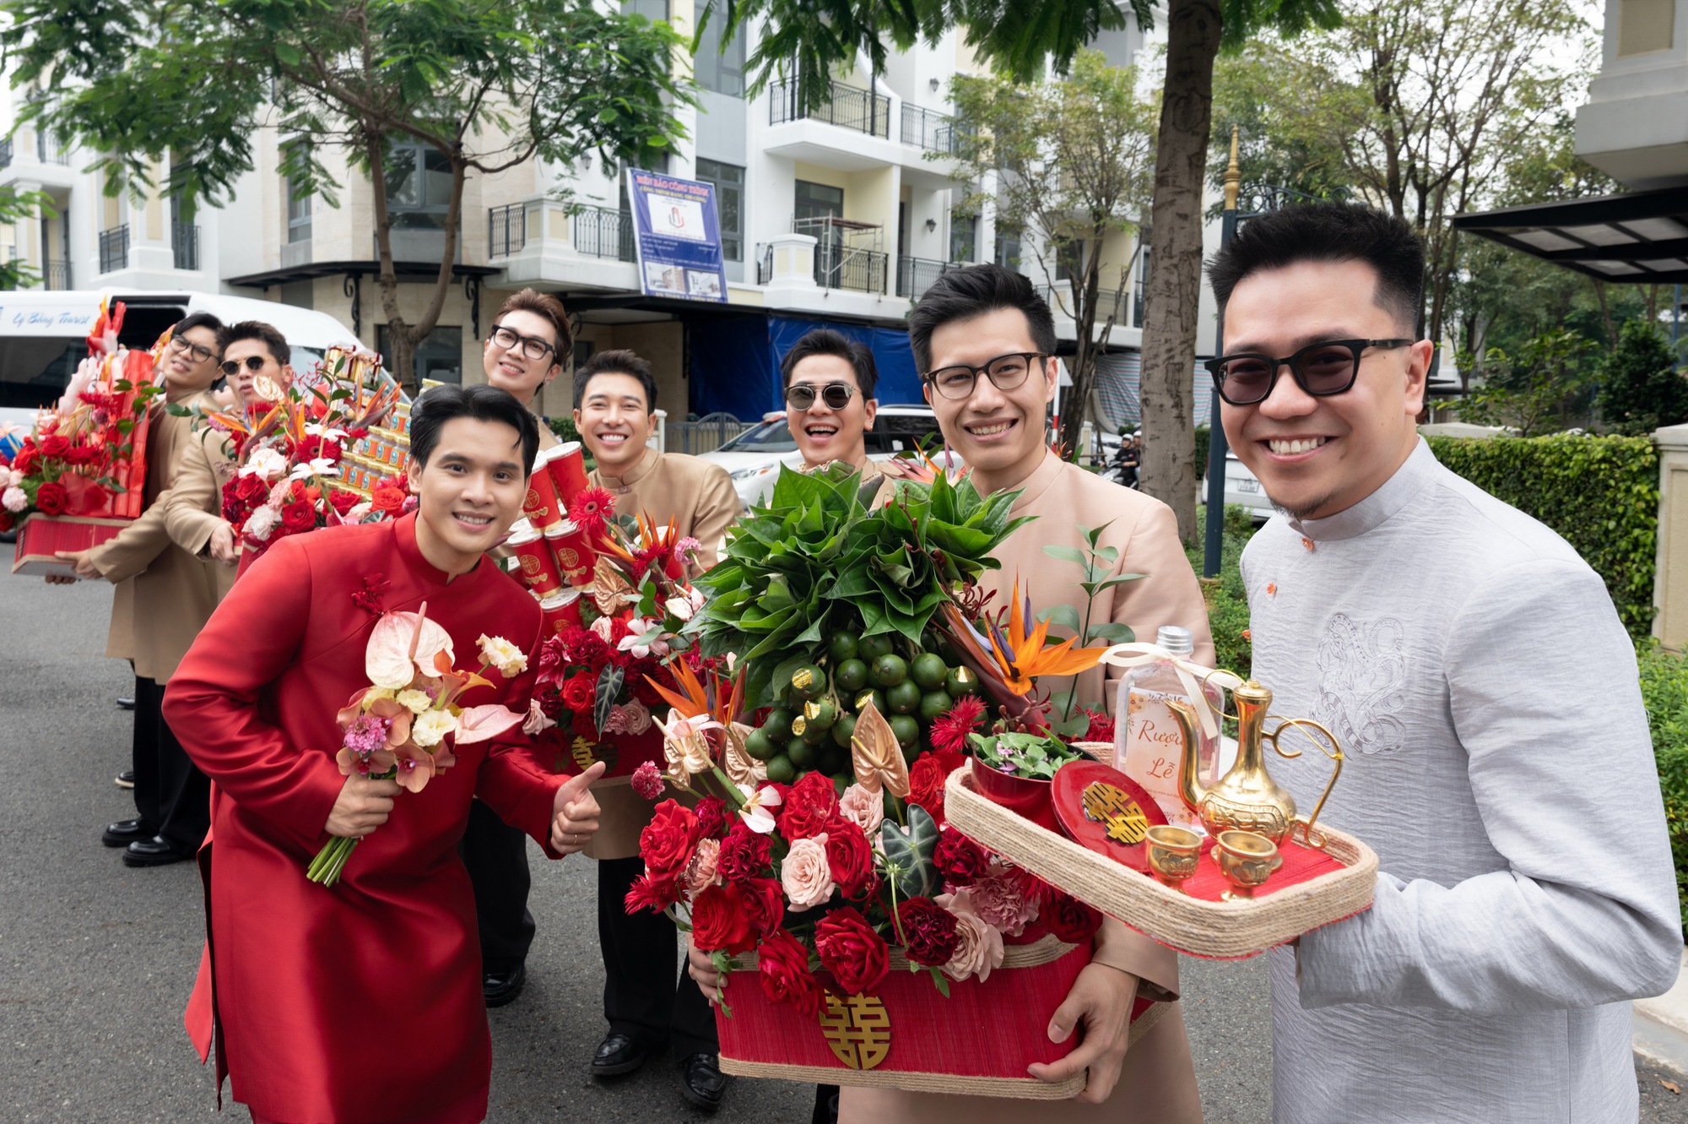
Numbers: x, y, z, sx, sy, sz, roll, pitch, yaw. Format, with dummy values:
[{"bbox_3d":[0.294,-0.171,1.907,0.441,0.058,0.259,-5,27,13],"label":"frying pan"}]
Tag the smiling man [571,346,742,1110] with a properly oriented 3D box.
[{"bbox_3d":[-0.443,0.352,2.400,0.540,1.589,0.470,2,5,5],"label":"smiling man"}]

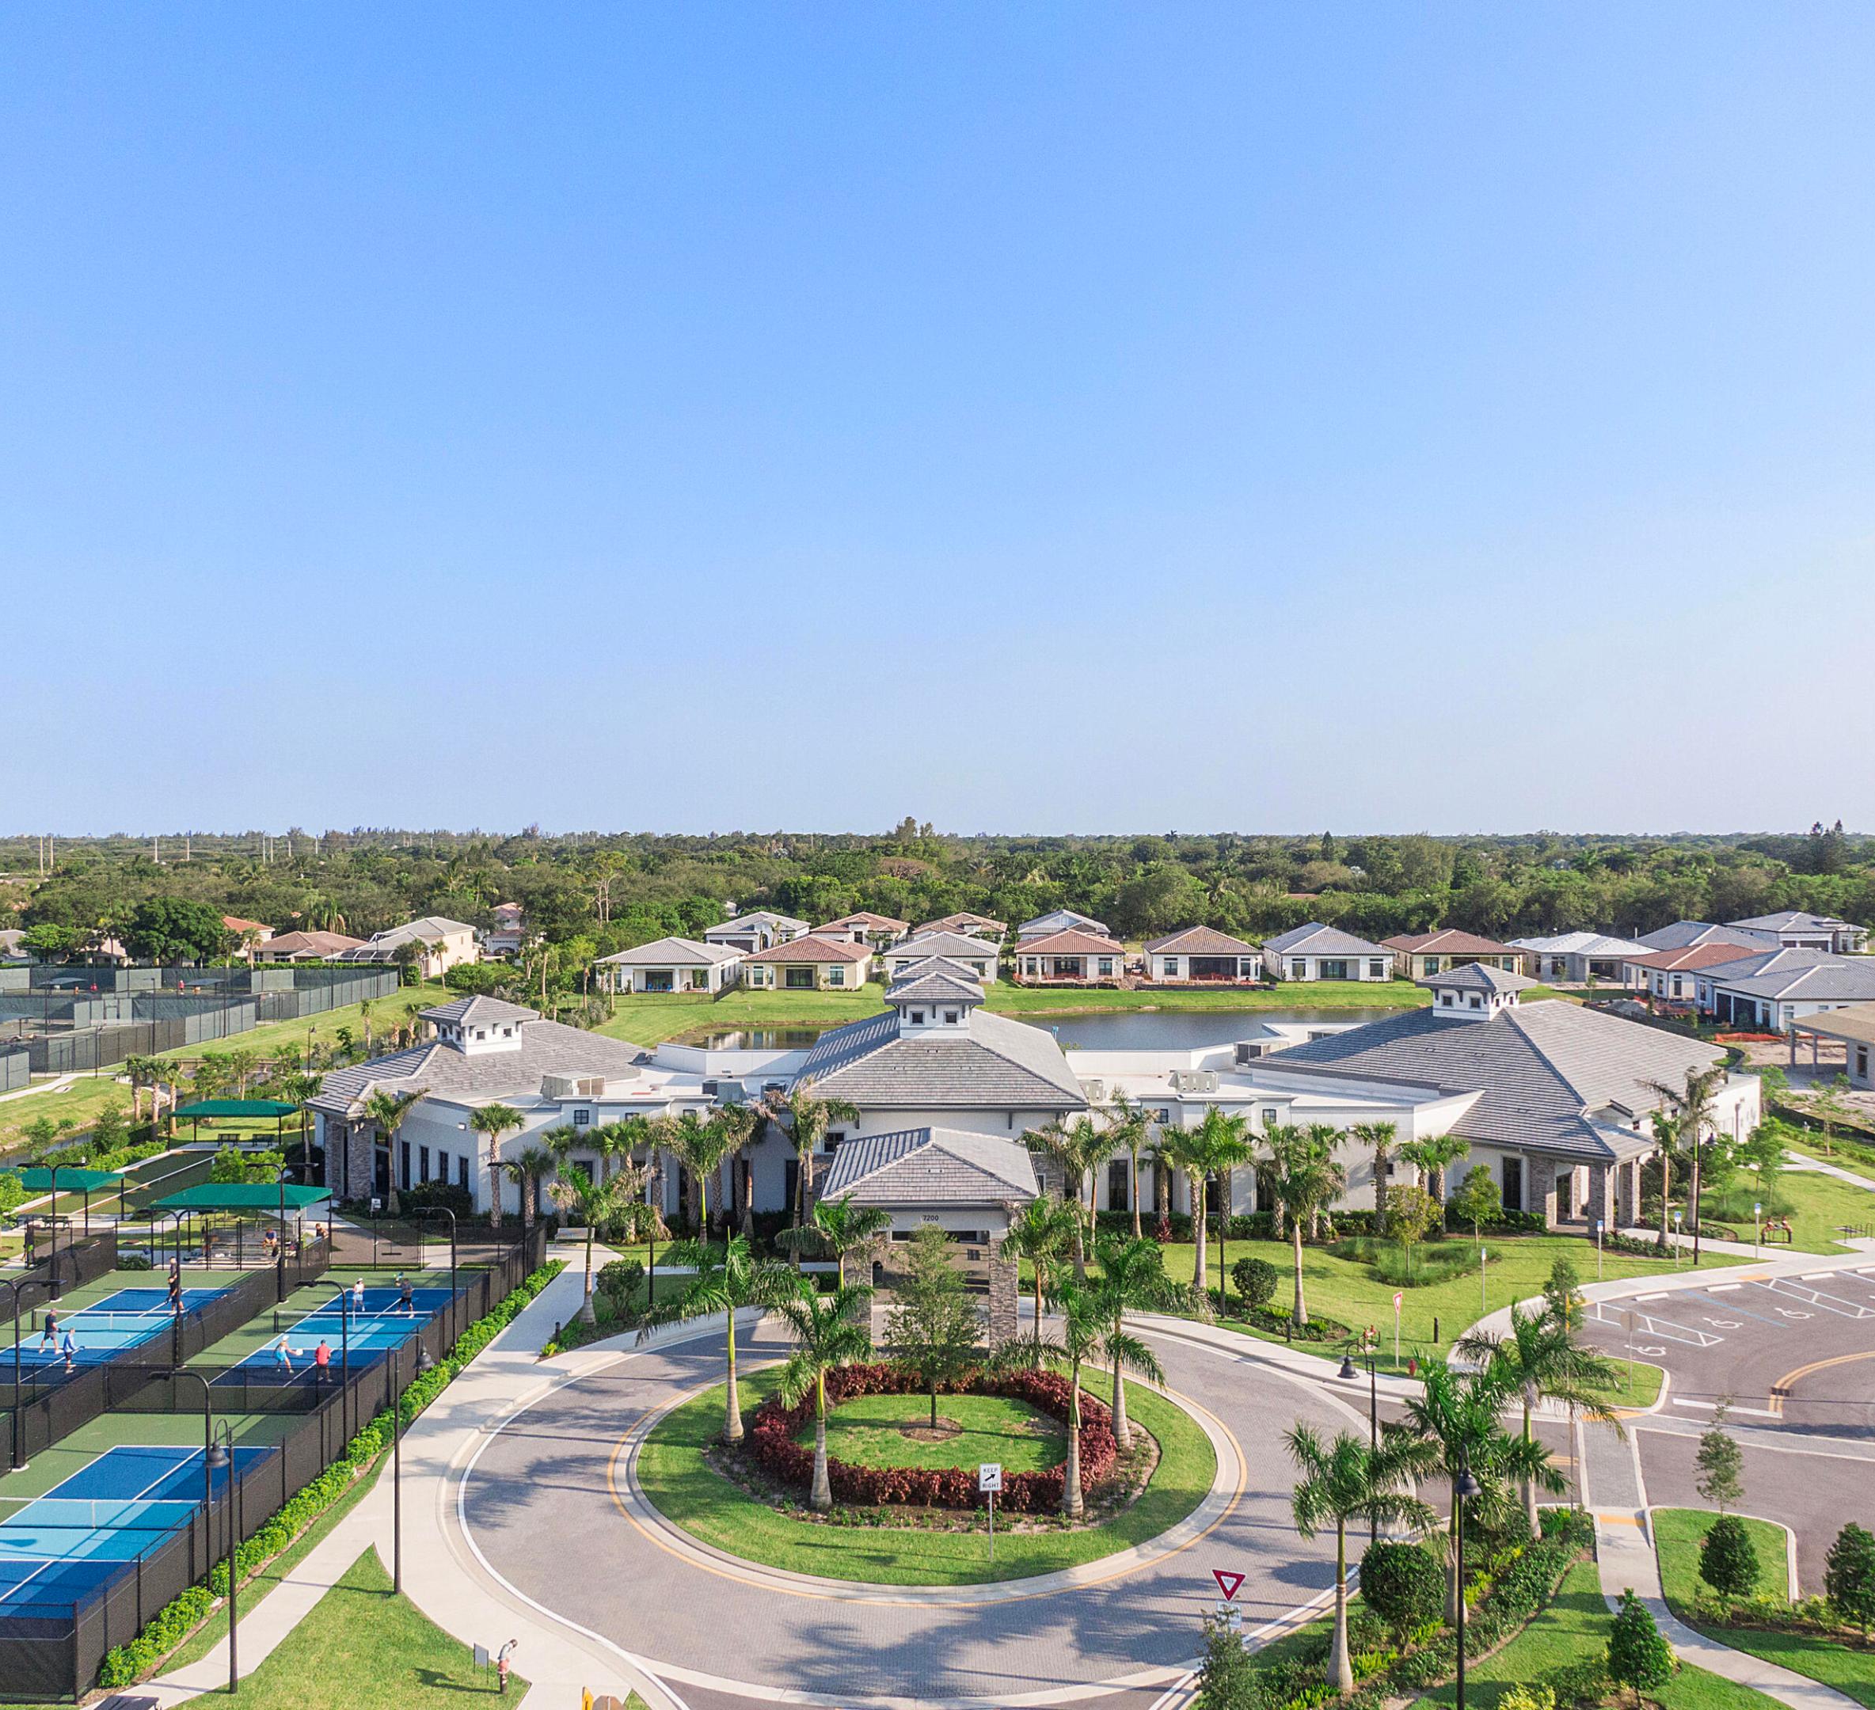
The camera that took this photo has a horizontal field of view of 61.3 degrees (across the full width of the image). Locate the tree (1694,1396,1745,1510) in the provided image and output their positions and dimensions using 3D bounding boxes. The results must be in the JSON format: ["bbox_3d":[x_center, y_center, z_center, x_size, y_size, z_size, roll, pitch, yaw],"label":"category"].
[{"bbox_3d":[23.811,18.598,47.987,1.550,4.540,1.550,0,1,0],"label":"tree"}]

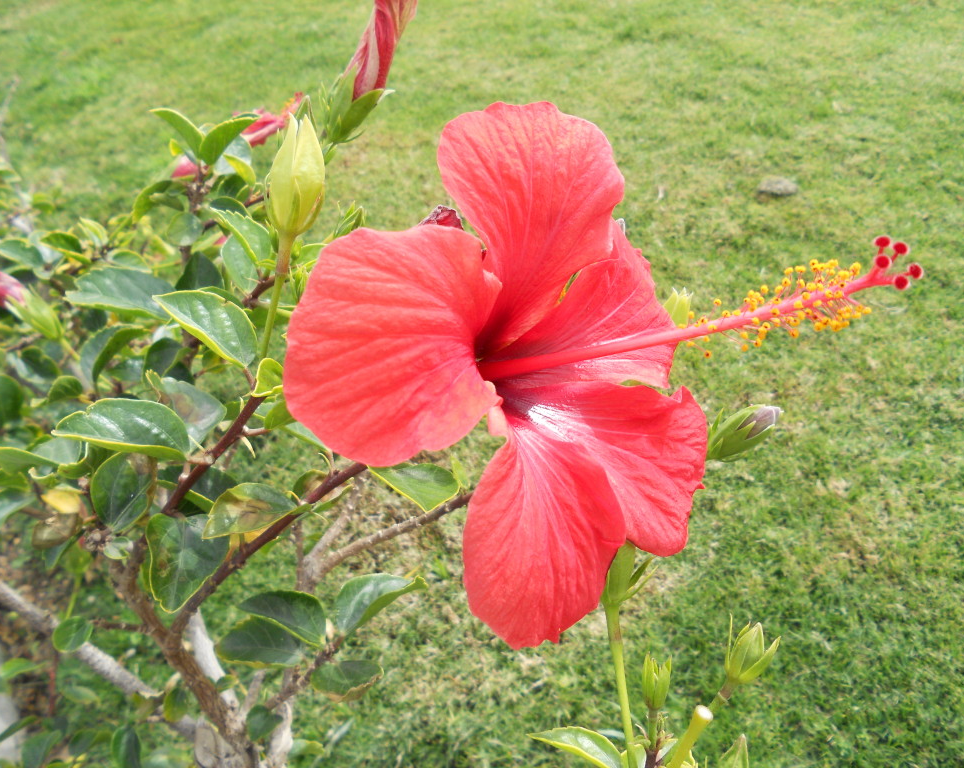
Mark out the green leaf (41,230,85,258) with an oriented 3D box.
[{"bbox_3d":[-0.262,-0.087,0.500,0.030,0.009,0.017,18,41,8],"label":"green leaf"}]

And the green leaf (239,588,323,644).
[{"bbox_3d":[-0.107,0.129,0.425,0.052,0.012,0.033,30,59,-11],"label":"green leaf"}]

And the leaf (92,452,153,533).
[{"bbox_3d":[-0.175,0.052,0.388,0.030,0.041,0.012,14,7,-1],"label":"leaf"}]

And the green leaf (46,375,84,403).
[{"bbox_3d":[-0.219,0.002,0.420,0.021,0.007,0.015,-11,53,-1],"label":"green leaf"}]

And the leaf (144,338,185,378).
[{"bbox_3d":[-0.184,-0.013,0.460,0.024,0.029,0.012,14,0,-1],"label":"leaf"}]

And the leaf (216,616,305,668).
[{"bbox_3d":[-0.111,0.130,0.400,0.044,0.009,0.028,-1,41,4],"label":"leaf"}]

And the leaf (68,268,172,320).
[{"bbox_3d":[-0.187,-0.042,0.415,0.055,0.014,0.037,5,40,-10],"label":"leaf"}]

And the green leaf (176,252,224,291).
[{"bbox_3d":[-0.158,-0.059,0.450,0.028,0.031,0.012,-5,0,-8],"label":"green leaf"}]

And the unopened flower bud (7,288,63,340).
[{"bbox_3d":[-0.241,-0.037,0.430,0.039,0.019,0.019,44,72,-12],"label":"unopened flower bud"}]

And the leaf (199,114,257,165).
[{"bbox_3d":[-0.142,-0.138,0.455,0.040,0.010,0.021,-36,50,14],"label":"leaf"}]

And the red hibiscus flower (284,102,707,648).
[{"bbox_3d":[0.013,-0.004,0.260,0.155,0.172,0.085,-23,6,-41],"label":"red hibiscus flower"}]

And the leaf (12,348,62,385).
[{"bbox_3d":[-0.294,-0.012,0.527,0.035,0.012,0.024,30,53,-8],"label":"leaf"}]

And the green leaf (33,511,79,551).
[{"bbox_3d":[-0.198,0.068,0.370,0.025,0.008,0.017,-23,50,-12],"label":"green leaf"}]

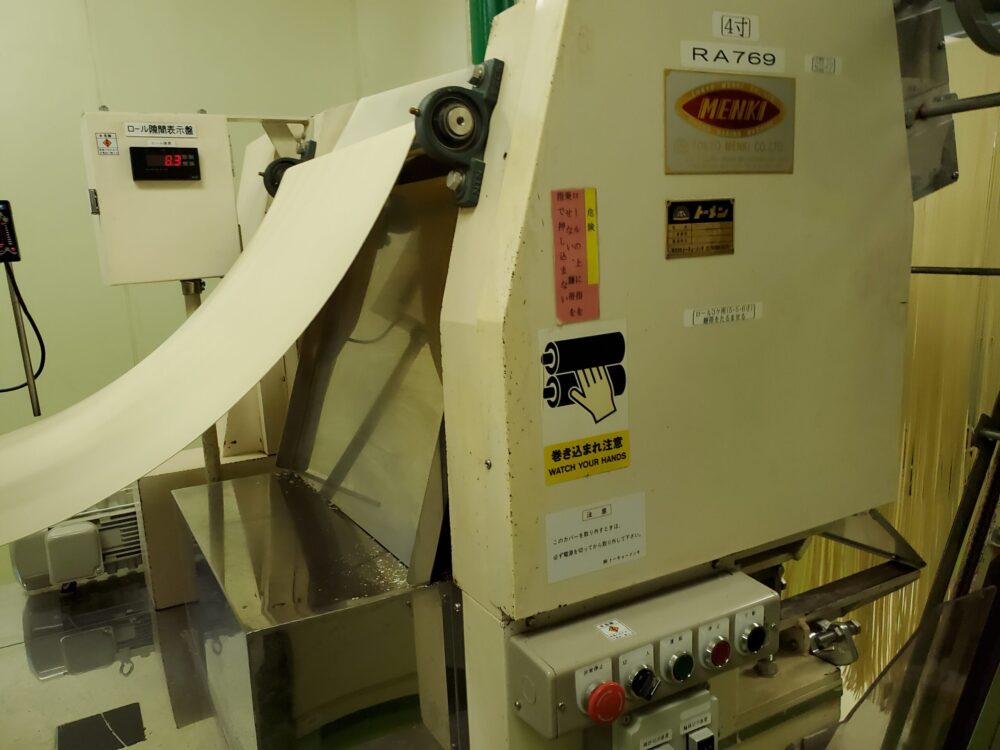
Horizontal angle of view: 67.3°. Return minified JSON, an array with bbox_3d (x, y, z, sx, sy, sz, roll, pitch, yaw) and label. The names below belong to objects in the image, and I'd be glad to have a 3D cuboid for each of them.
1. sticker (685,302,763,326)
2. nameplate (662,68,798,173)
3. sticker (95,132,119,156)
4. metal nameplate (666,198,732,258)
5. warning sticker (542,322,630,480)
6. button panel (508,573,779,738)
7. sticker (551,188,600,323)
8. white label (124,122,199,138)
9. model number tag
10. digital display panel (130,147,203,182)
[{"bbox_3d":[0.241,-0.065,0.806,0.107,0.018,0.002,-7,12,-26],"label":"sticker"},{"bbox_3d":[0.241,-0.258,0.773,0.175,0.099,0.003,-8,12,-26],"label":"nameplate"},{"bbox_3d":[-0.576,-0.339,1.103,0.027,0.031,0.002,-9,13,-30],"label":"sticker"},{"bbox_3d":[0.208,-0.151,0.775,0.091,0.057,0.002,-8,12,-26],"label":"metal nameplate"},{"bbox_3d":[0.087,0.027,0.743,0.101,0.153,0.002,-8,12,-26],"label":"warning sticker"},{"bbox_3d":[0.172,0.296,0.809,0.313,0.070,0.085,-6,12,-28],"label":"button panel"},{"bbox_3d":[0.074,-0.112,0.713,0.049,0.124,0.002,-9,12,-26],"label":"sticker"},{"bbox_3d":[-0.511,-0.370,1.138,0.101,0.020,0.002,-9,13,-30],"label":"white label"},{"bbox_3d":[0.240,-0.323,0.762,0.139,0.024,0.002,-8,12,-26],"label":"model number tag"},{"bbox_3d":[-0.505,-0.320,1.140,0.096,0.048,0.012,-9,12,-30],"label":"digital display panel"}]

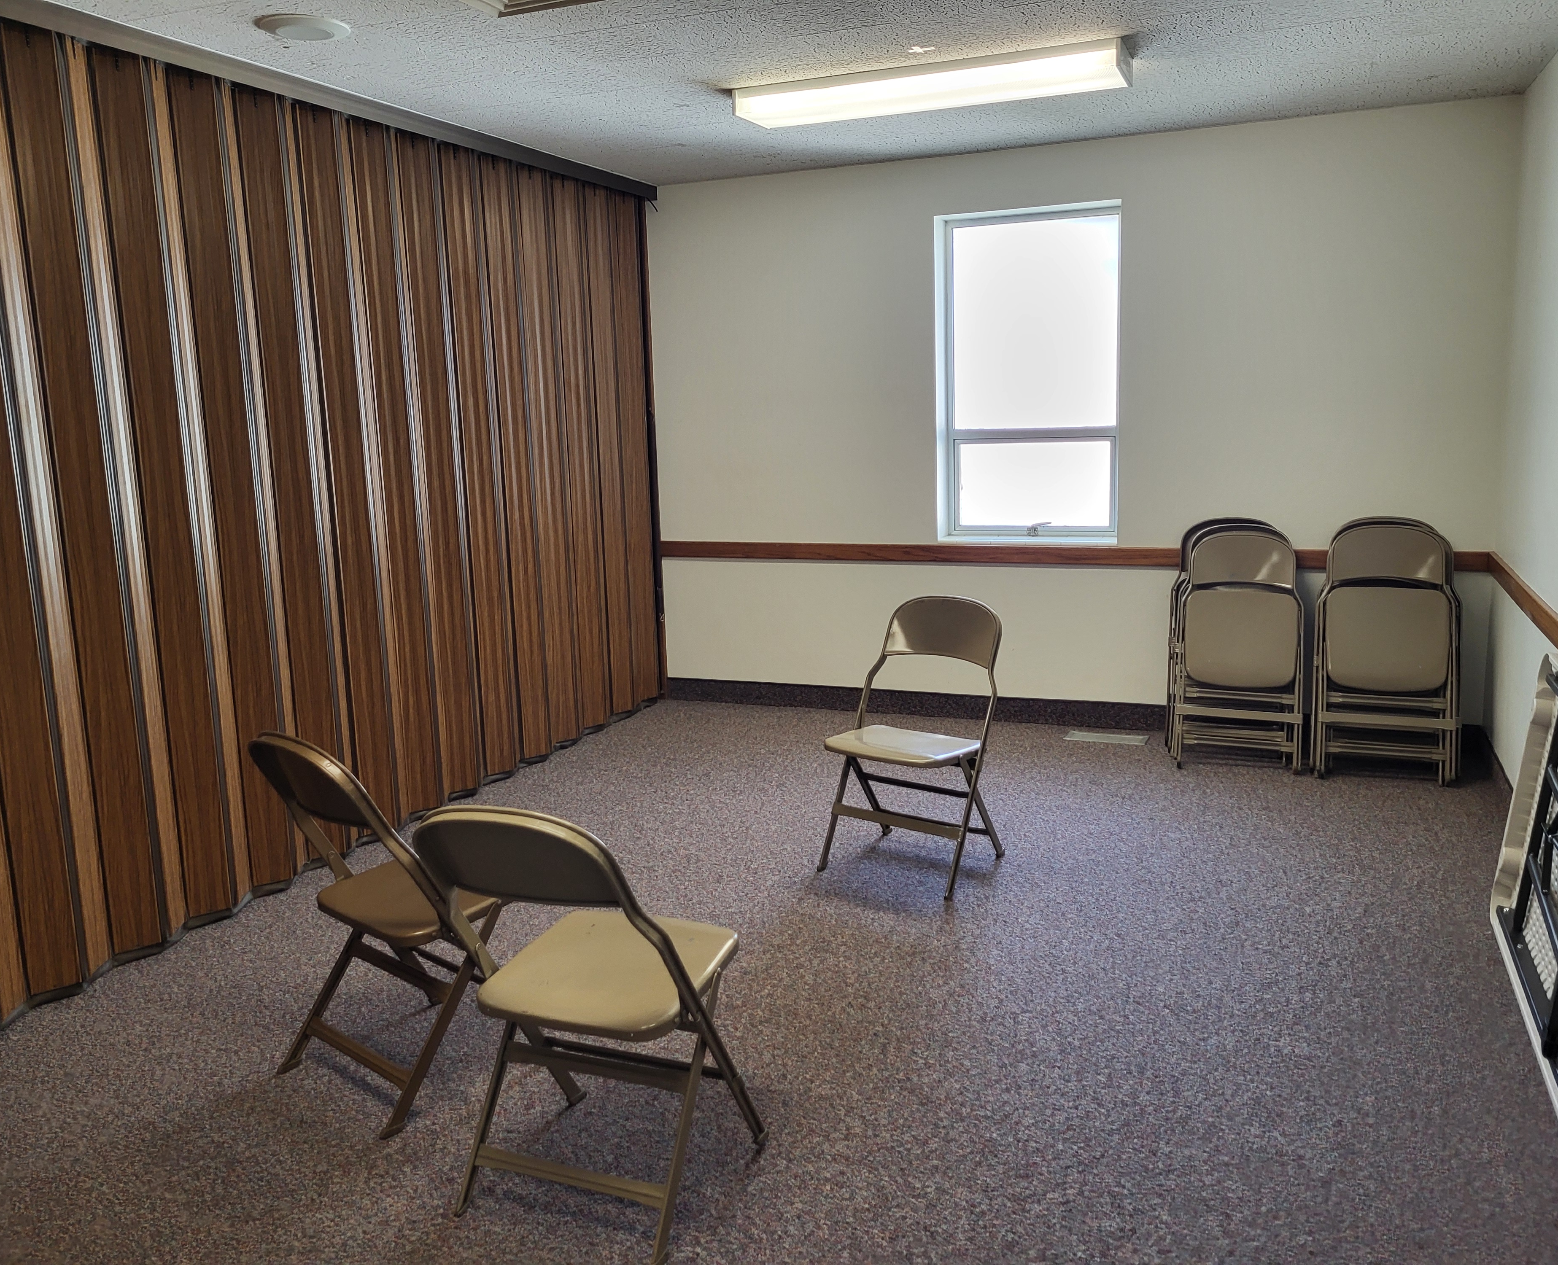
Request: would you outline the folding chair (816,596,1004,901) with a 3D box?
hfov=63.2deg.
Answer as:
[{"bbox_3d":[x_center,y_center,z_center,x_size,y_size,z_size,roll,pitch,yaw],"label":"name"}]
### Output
[{"bbox_3d":[0.430,0.329,3.966,0.455,0.815,0.470,5,12,35],"label":"folding chair"}]

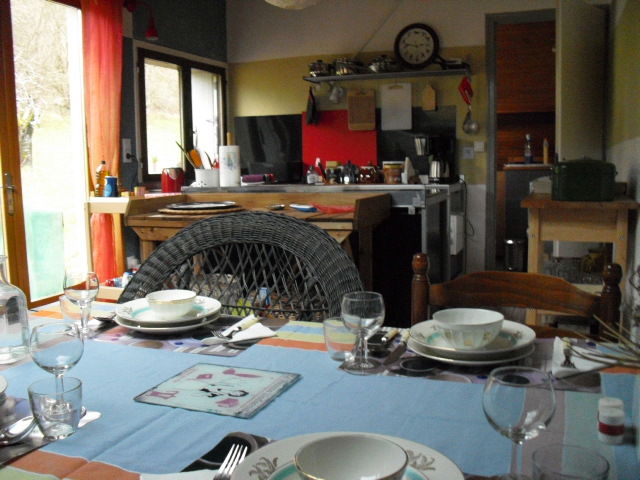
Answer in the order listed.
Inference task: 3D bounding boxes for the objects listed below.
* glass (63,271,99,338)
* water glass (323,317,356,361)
[{"bbox_3d":[-0.528,0.143,1.478,0.074,0.138,0.074,-1,7,0],"label":"glass"},{"bbox_3d":[0.039,0.187,1.243,0.066,0.075,0.066,-1,7,0],"label":"water glass"}]

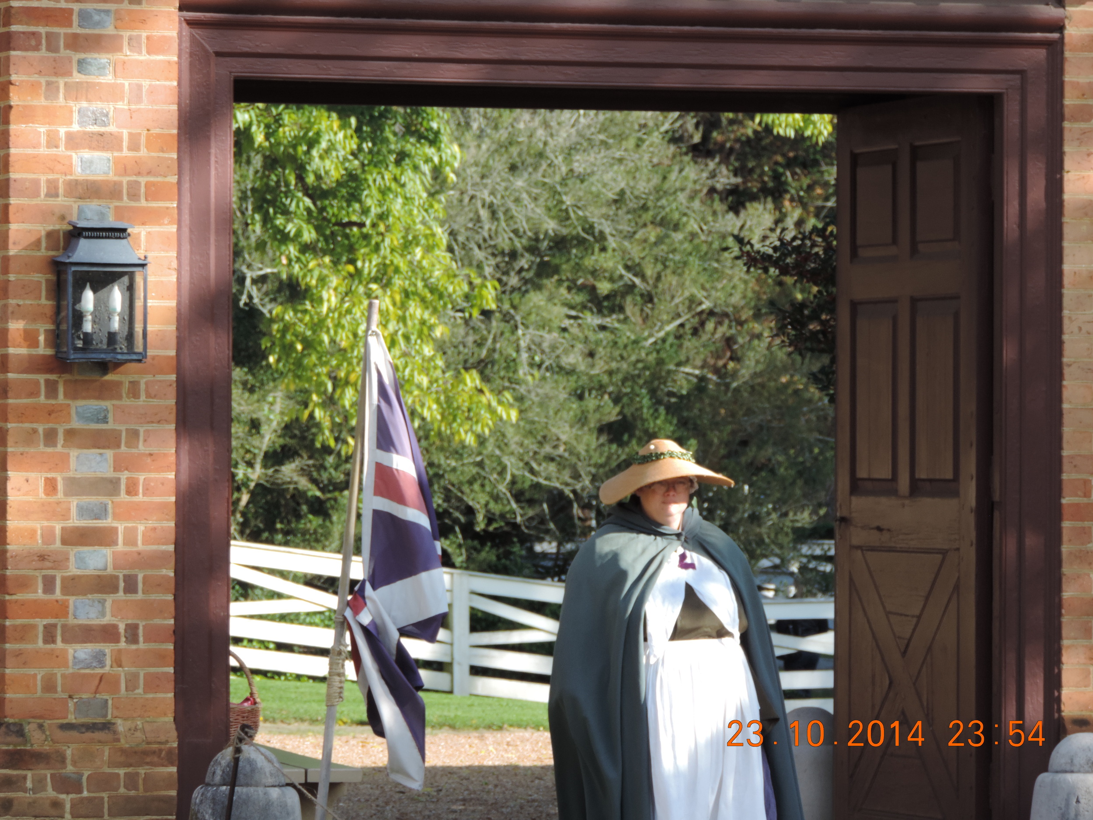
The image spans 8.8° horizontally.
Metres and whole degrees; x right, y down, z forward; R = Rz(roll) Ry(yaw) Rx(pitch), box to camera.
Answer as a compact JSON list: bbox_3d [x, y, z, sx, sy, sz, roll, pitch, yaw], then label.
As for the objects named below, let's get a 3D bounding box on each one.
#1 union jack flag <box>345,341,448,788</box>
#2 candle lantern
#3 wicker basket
[{"bbox_3d":[-0.476,0.475,22.500,0.335,1.450,0.200,0,-1,-10],"label":"union jack flag"},{"bbox_3d":[-1.392,-0.370,22.250,0.277,0.442,0.145,0,-1,-20],"label":"candle lantern"},{"bbox_3d":[-1.158,0.998,24.600,0.330,0.355,0.280,0,-1,-12],"label":"wicker basket"}]

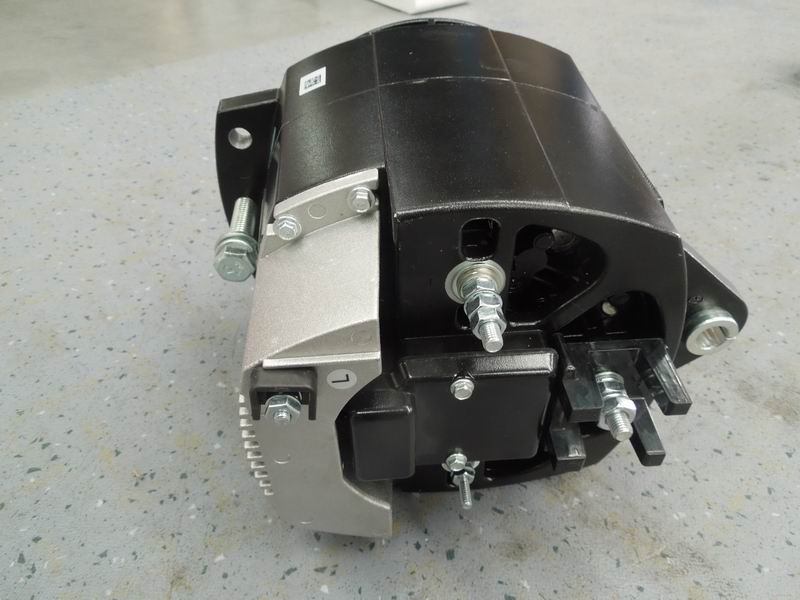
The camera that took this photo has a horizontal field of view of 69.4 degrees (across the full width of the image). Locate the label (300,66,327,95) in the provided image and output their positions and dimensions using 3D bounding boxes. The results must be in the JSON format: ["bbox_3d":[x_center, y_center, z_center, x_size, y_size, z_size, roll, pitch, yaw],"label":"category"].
[{"bbox_3d":[-0.048,-0.119,0.316,0.015,0.001,0.020,-18,45,13],"label":"label"}]

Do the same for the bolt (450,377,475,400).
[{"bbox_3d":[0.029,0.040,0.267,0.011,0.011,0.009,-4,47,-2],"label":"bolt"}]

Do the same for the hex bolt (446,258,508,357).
[{"bbox_3d":[0.034,0.005,0.234,0.025,0.025,0.038,-4,47,-2],"label":"hex bolt"}]

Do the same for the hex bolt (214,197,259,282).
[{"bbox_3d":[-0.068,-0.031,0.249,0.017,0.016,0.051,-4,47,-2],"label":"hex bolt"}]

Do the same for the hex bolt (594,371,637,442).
[{"bbox_3d":[0.094,0.046,0.254,0.016,0.016,0.034,-4,47,-2],"label":"hex bolt"}]

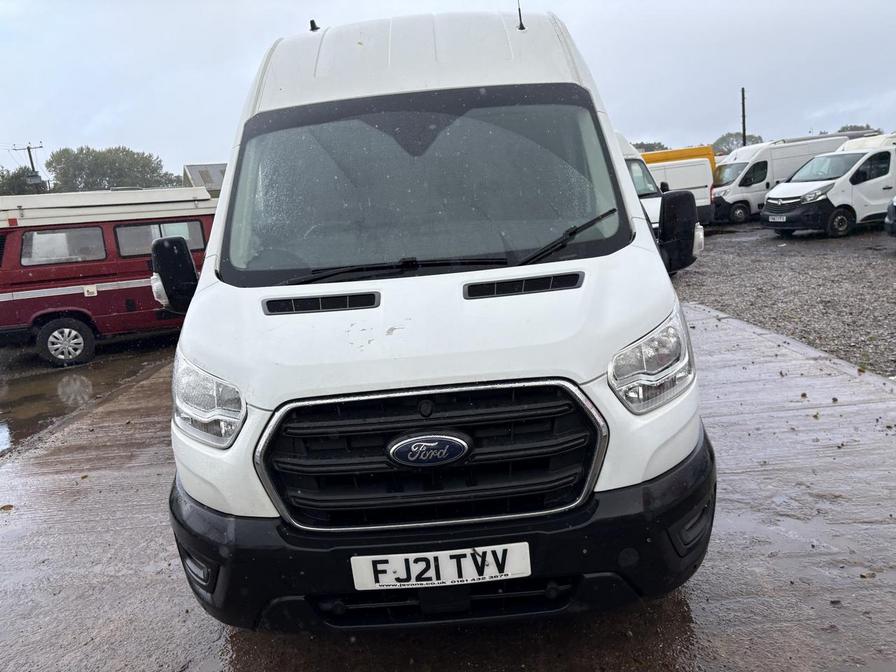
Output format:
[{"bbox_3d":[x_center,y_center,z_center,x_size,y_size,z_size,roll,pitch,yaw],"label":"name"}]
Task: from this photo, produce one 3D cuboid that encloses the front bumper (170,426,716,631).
[{"bbox_3d":[-0.017,0.667,2.250,2.000,0.450,0.570,-5,10,1],"label":"front bumper"}]

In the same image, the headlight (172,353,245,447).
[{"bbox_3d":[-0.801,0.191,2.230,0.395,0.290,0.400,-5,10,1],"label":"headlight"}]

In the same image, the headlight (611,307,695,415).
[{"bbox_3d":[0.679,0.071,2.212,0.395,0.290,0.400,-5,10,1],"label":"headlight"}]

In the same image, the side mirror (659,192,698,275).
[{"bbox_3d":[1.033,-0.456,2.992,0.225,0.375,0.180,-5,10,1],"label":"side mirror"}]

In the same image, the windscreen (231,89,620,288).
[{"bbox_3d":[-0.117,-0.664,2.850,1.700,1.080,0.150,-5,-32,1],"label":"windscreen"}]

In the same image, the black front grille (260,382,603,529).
[{"bbox_3d":[-0.047,0.341,1.994,1.080,0.415,0.140,-5,10,1],"label":"black front grille"}]

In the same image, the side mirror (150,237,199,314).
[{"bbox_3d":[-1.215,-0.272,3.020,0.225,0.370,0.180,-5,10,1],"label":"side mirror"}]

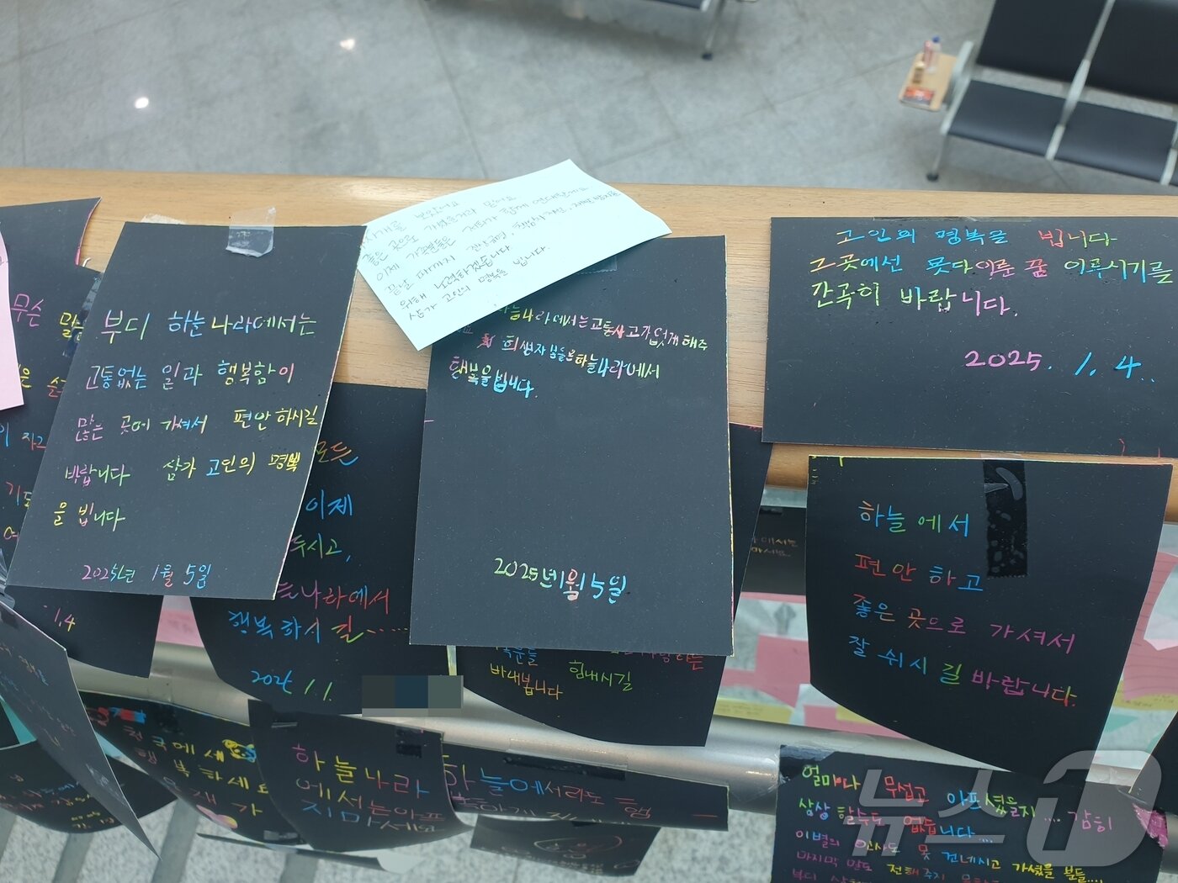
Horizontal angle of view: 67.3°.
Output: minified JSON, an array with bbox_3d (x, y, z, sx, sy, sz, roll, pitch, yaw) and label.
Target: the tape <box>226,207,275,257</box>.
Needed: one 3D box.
[{"bbox_3d":[-0.139,-0.086,0.365,0.020,0.002,0.023,-3,71,3],"label":"tape"}]

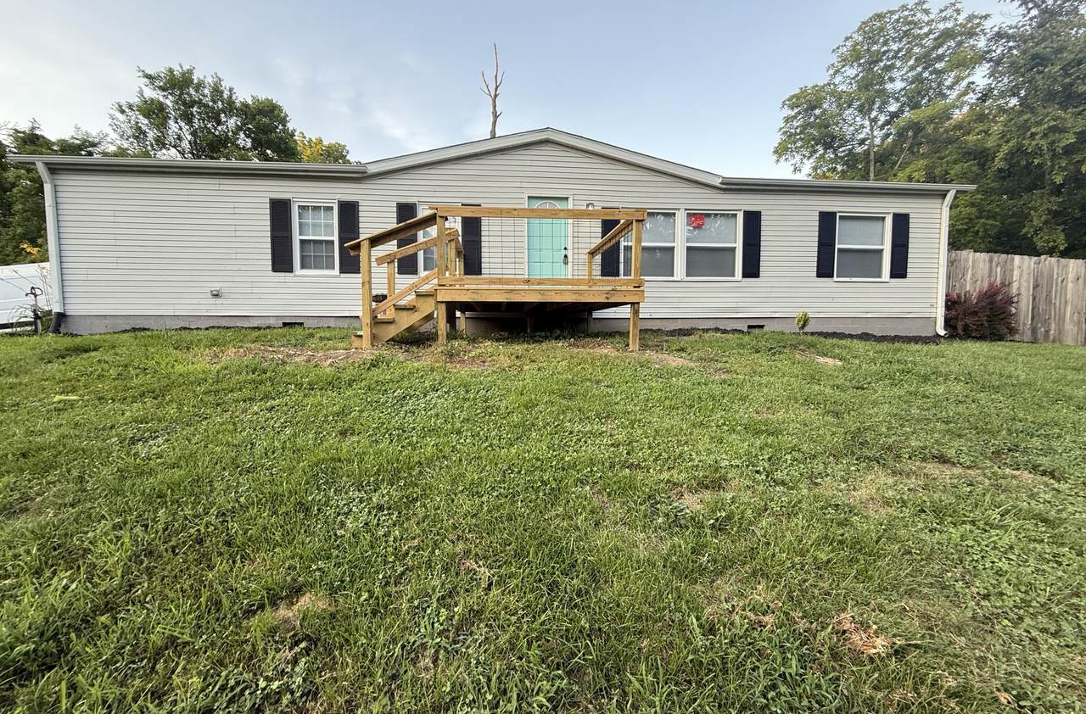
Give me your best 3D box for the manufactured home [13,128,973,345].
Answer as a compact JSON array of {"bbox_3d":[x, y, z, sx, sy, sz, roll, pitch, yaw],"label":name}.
[{"bbox_3d":[-0.462,-2.561,12.179,17.350,3.930,8.400,0,3,-5],"label":"manufactured home"}]

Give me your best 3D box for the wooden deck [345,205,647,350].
[{"bbox_3d":[-0.644,-0.996,6.684,3.470,1.630,3.180,0,3,-5],"label":"wooden deck"}]

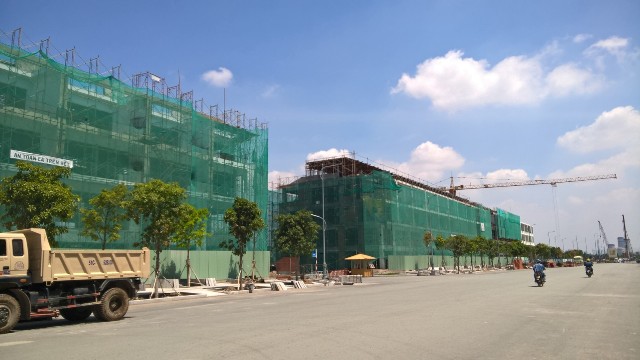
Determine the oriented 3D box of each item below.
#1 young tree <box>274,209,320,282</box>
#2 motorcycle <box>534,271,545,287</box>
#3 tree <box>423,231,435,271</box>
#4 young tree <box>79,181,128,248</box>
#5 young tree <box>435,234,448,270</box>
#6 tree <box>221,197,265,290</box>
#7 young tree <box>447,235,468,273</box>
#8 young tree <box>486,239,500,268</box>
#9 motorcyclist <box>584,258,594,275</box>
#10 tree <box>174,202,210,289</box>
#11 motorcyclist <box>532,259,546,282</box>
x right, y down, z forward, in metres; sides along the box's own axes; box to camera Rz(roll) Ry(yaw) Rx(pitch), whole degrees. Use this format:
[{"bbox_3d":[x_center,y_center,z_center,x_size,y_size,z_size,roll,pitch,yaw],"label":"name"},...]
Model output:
[{"bbox_3d":[-1.582,4.689,35.689,3.092,5.120,3.092,-1,-9,0],"label":"young tree"},{"bbox_3d":[13.189,5.817,30.416,0.680,1.050,1.880,-6,-10,27],"label":"motorcycle"},{"bbox_3d":[15.951,10.366,74.844,1.701,5.719,1.701,-6,-11,30],"label":"tree"},{"bbox_3d":[-12.001,3.201,28.383,2.555,6.090,2.555,-6,-11,30],"label":"young tree"},{"bbox_3d":[19.242,11.296,80.078,2.125,5.431,2.125,-6,-11,30],"label":"young tree"},{"bbox_3d":[-4.553,3.654,29.848,2.466,5.414,2.466,-1,-9,0],"label":"tree"},{"bbox_3d":[16.089,8.645,59.559,2.481,4.519,2.481,-6,-11,30],"label":"young tree"},{"bbox_3d":[26.617,11.412,78.210,2.078,4.528,2.078,-6,-11,30],"label":"young tree"},{"bbox_3d":[22.410,7.183,42.491,0.740,1.300,0.800,-6,-10,29],"label":"motorcyclist"},{"bbox_3d":[-8.562,4.341,33.842,2.417,5.452,2.417,-1,-9,0],"label":"tree"},{"bbox_3d":[13.133,5.409,30.450,0.720,1.300,0.800,-6,-10,27],"label":"motorcyclist"}]

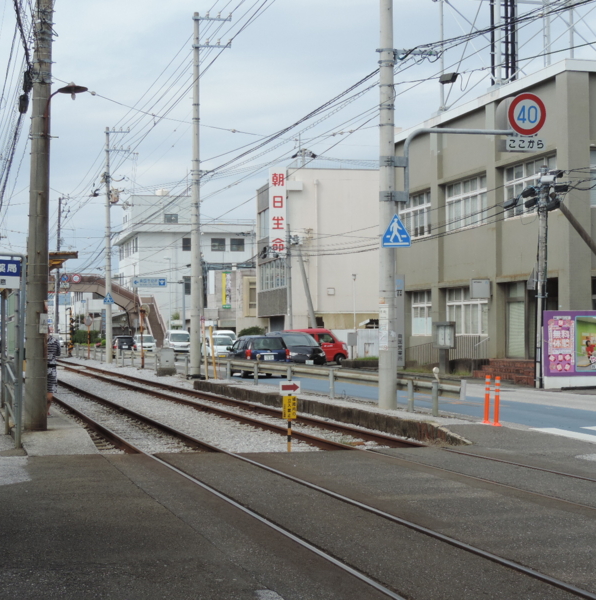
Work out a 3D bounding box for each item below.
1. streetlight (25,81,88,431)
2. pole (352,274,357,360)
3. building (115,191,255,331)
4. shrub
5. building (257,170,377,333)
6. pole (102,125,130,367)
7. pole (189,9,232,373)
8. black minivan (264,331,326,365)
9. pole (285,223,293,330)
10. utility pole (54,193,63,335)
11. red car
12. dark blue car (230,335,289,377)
[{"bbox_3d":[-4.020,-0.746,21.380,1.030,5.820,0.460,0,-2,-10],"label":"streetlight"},{"bbox_3d":[3.334,0.944,75.000,0.250,5.100,0.220,0,-2,-14],"label":"pole"},{"bbox_3d":[-11.400,-2.254,129.015,13.500,14.900,17.000,0,-2,-15],"label":"building"},{"bbox_3d":[-2.800,2.705,77.955,1.700,2.000,1.500,0,-2,13],"label":"shrub"},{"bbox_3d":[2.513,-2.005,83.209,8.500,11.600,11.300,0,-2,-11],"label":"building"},{"bbox_3d":[-9.466,-2.830,66.000,1.350,12.200,0.500,0,-2,-14],"label":"pole"},{"bbox_3d":[-3.001,-3.594,43.100,1.400,12.350,0.420,0,-2,-14],"label":"pole"},{"bbox_3d":[-0.100,2.372,60.157,1.750,1.640,4.600,0,-2,-15],"label":"black minivan"},{"bbox_3d":[-0.460,-0.420,70.040,0.290,7.800,0.290,-2,-2,13],"label":"pole"},{"bbox_3d":[-18.277,-1.870,97.000,0.550,12.100,0.450,0,-2,-14],"label":"utility pole"},{"bbox_3d":[0.957,2.448,66.500,3.400,1.890,1.475,0,-2,4],"label":"red car"},{"bbox_3d":[-1.555,2.088,47.310,1.700,1.500,4.400,0,-2,-13],"label":"dark blue car"}]

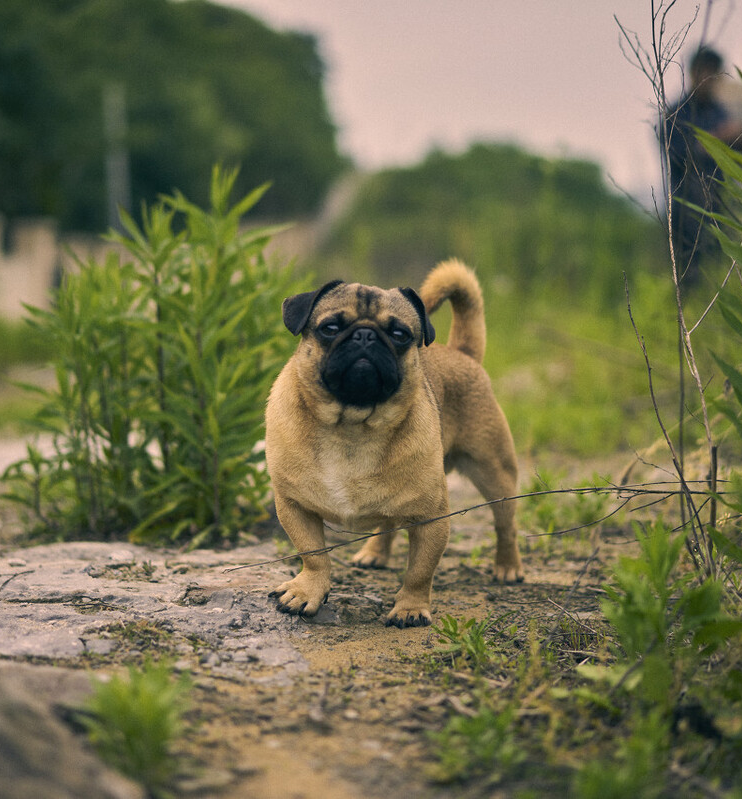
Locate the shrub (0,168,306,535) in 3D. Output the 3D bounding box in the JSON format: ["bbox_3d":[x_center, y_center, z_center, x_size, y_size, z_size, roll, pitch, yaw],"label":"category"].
[{"bbox_3d":[-0.312,-0.075,2.680,0.420,0.520,0.380,0,4,0],"label":"shrub"}]

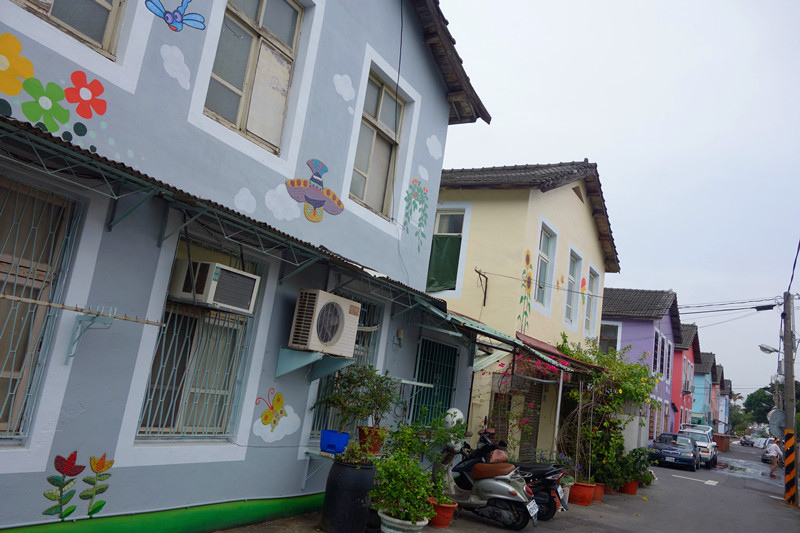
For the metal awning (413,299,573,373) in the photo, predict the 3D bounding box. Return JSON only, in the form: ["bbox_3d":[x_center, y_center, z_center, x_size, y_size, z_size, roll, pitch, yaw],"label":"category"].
[{"bbox_3d":[1.924,1.435,11.720,0.950,0.400,6.100,1,-13,31],"label":"metal awning"}]

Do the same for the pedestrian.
[{"bbox_3d":[17.347,8.909,28.724,0.580,1.640,0.500,1,-13,31],"label":"pedestrian"}]

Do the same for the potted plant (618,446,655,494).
[{"bbox_3d":[5.312,4.627,14.058,0.720,1.000,0.720,1,-13,31],"label":"potted plant"}]

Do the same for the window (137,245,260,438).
[{"bbox_3d":[-1.883,0.722,6.019,0.130,1.780,1.220,1,-13,31],"label":"window"}]

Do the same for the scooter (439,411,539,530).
[{"bbox_3d":[1.153,2.861,8.500,1.730,1.140,0.660,-3,-16,43],"label":"scooter"}]

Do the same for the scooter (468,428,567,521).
[{"bbox_3d":[1.690,3.170,9.584,1.820,1.150,0.700,1,-13,31],"label":"scooter"}]

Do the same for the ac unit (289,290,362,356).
[{"bbox_3d":[-0.796,0.636,6.851,0.280,0.610,0.800,1,-13,31],"label":"ac unit"}]

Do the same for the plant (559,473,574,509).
[{"bbox_3d":[2.897,3.881,10.838,0.280,0.540,0.280,1,-13,31],"label":"plant"}]

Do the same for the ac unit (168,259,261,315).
[{"bbox_3d":[-1.732,0.205,5.727,0.600,0.354,0.549,1,-13,31],"label":"ac unit"}]

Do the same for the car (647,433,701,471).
[{"bbox_3d":[11.417,7.542,25.603,1.690,1.360,4.300,1,-13,31],"label":"car"}]

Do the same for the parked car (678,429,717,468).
[{"bbox_3d":[13.766,8.533,29.374,1.680,1.460,4.300,1,-13,31],"label":"parked car"}]

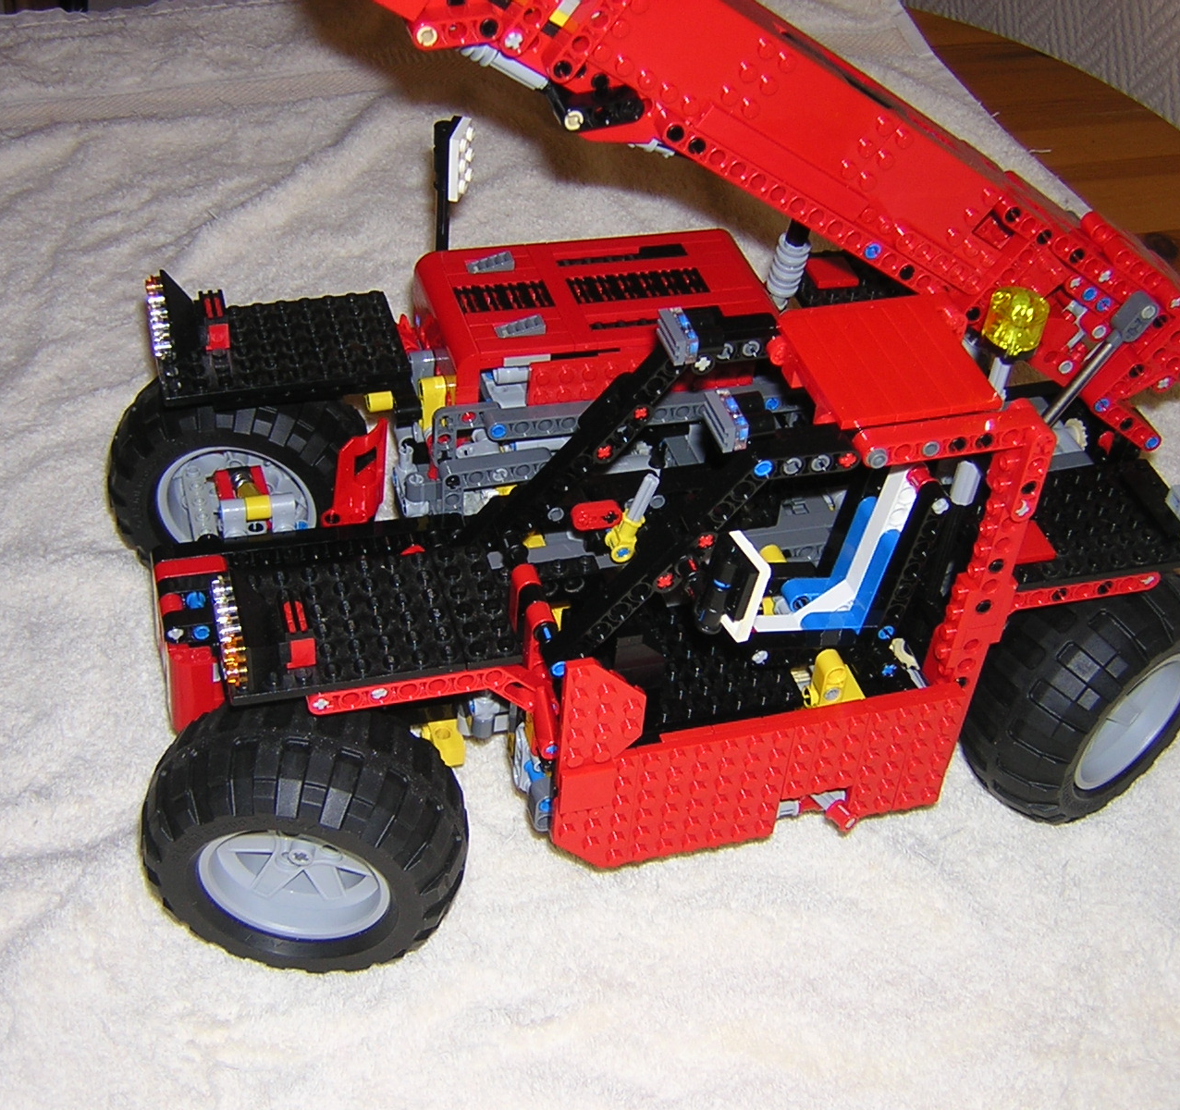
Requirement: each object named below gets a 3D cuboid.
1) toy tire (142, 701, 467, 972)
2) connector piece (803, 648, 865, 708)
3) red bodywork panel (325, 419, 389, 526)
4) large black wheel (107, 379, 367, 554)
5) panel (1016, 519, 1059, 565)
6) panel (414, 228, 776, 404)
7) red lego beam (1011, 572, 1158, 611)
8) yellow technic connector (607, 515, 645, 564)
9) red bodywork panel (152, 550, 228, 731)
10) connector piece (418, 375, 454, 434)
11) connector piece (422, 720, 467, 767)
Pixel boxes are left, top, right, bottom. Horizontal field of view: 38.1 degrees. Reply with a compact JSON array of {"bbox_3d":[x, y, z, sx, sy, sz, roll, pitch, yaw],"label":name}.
[{"bbox_3d":[-0.084,0.084,0.510,0.095,0.095,0.044,6,41,1],"label":"toy tire"},{"bbox_3d":[0.076,0.039,0.536,0.018,0.019,0.015,-8,42,-14],"label":"connector piece"},{"bbox_3d":[-0.078,-0.027,0.566,0.022,0.042,0.010,-8,42,-14],"label":"red bodywork panel"},{"bbox_3d":[-0.123,-0.025,0.614,0.095,0.095,0.044,7,41,2],"label":"large black wheel"},{"bbox_3d":[0.136,-0.004,0.544,0.017,0.004,0.021,-8,42,-14],"label":"panel"},{"bbox_3d":[0.001,-0.085,0.608,0.115,0.025,0.066,-8,42,-14],"label":"panel"},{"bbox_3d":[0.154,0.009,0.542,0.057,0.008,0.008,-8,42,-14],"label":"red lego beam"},{"bbox_3d":[0.011,-0.005,0.525,0.011,0.018,0.010,2,39,-23],"label":"yellow technic connector"},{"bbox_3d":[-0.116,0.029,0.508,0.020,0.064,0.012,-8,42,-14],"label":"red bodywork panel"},{"bbox_3d":[-0.053,-0.051,0.578,0.009,0.024,0.008,-8,42,-14],"label":"connector piece"},{"bbox_3d":[-0.046,0.060,0.544,0.014,0.014,0.012,-8,42,-14],"label":"connector piece"}]

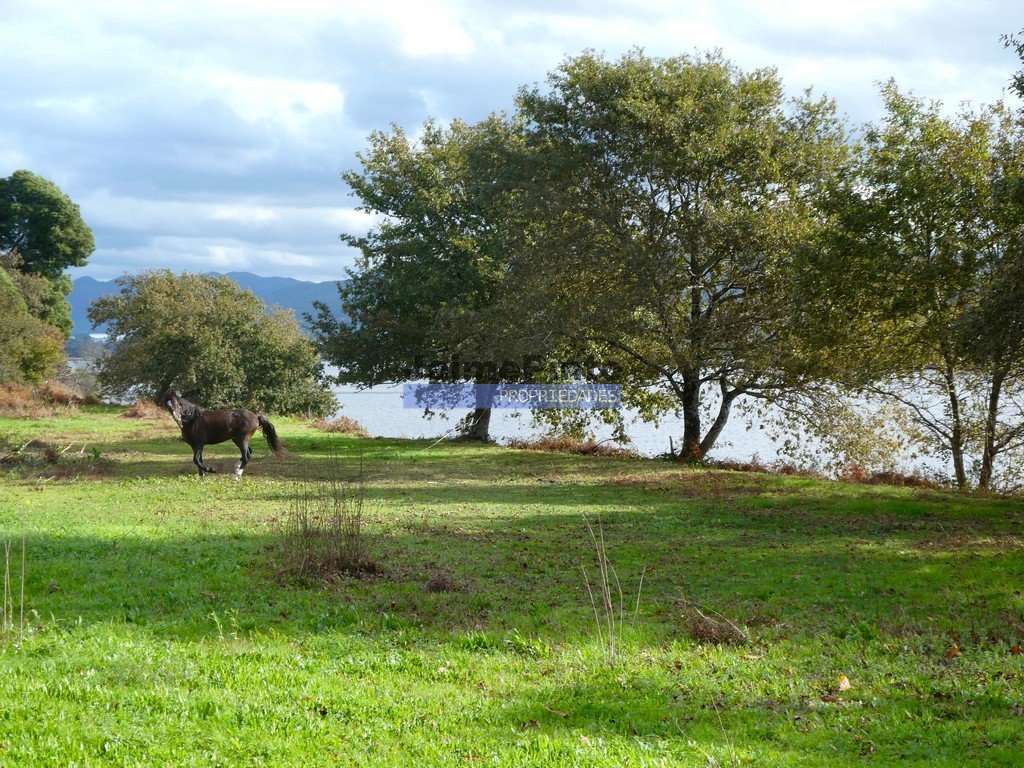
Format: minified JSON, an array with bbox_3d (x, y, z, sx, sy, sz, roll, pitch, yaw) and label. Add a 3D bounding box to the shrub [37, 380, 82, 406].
[{"bbox_3d":[-18.696,0.393,66.000,1.900,1.070,1.700,0,1,0],"label":"shrub"}]

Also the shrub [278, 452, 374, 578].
[{"bbox_3d":[-1.812,1.274,15.600,0.940,1.250,0.900,0,1,0],"label":"shrub"}]

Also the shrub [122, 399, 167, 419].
[{"bbox_3d":[-13.078,0.874,57.000,1.640,0.710,1.400,0,1,0],"label":"shrub"}]

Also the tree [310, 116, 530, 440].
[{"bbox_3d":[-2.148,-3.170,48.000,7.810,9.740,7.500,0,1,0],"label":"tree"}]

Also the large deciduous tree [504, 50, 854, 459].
[{"bbox_3d":[4.089,-3.162,39.000,8.550,9.960,8.300,0,1,0],"label":"large deciduous tree"}]

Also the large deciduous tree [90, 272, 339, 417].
[{"bbox_3d":[-11.250,-1.521,60.000,9.320,5.480,8.300,0,1,0],"label":"large deciduous tree"}]

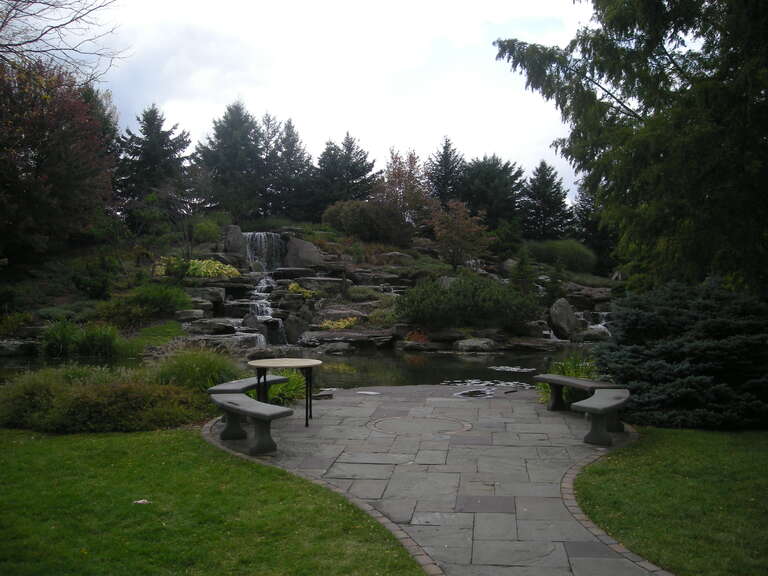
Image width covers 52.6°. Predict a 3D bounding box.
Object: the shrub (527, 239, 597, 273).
[{"bbox_3d":[7.772,-1.423,34.000,3.065,1.489,2.500,0,0,0],"label":"shrub"}]

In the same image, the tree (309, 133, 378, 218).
[{"bbox_3d":[-1.825,-4.981,35.000,3.160,4.060,3.160,0,1,0],"label":"tree"}]

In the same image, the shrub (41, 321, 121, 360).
[{"bbox_3d":[-8.076,1.366,20.800,2.143,0.991,1.500,0,0,0],"label":"shrub"}]

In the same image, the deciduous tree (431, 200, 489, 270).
[{"bbox_3d":[3.111,-2.164,32.000,2.390,2.885,2.300,0,0,0],"label":"deciduous tree"}]

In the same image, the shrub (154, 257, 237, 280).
[{"bbox_3d":[-5.812,-0.608,24.200,2.560,0.750,1.300,0,1,0],"label":"shrub"}]

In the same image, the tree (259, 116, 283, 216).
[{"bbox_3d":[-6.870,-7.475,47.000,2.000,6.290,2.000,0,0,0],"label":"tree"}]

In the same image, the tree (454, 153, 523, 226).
[{"bbox_3d":[5.898,-5.233,43.000,3.766,4.319,3.700,0,0,0],"label":"tree"}]

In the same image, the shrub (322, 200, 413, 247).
[{"bbox_3d":[-0.765,-2.990,36.000,4.173,2.133,3.200,0,0,0],"label":"shrub"}]

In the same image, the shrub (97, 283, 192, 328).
[{"bbox_3d":[-6.477,0.500,21.000,2.490,1.190,1.900,0,1,0],"label":"shrub"}]

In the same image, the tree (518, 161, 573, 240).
[{"bbox_3d":[9.567,-5.184,46.000,3.200,4.740,3.100,0,0,0],"label":"tree"}]

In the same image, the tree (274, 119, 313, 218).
[{"bbox_3d":[-4.196,-5.471,36.000,1.940,4.780,1.940,0,1,0],"label":"tree"}]

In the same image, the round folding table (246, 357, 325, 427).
[{"bbox_3d":[-1.196,1.267,9.430,0.920,0.740,0.920,0,0,0],"label":"round folding table"}]

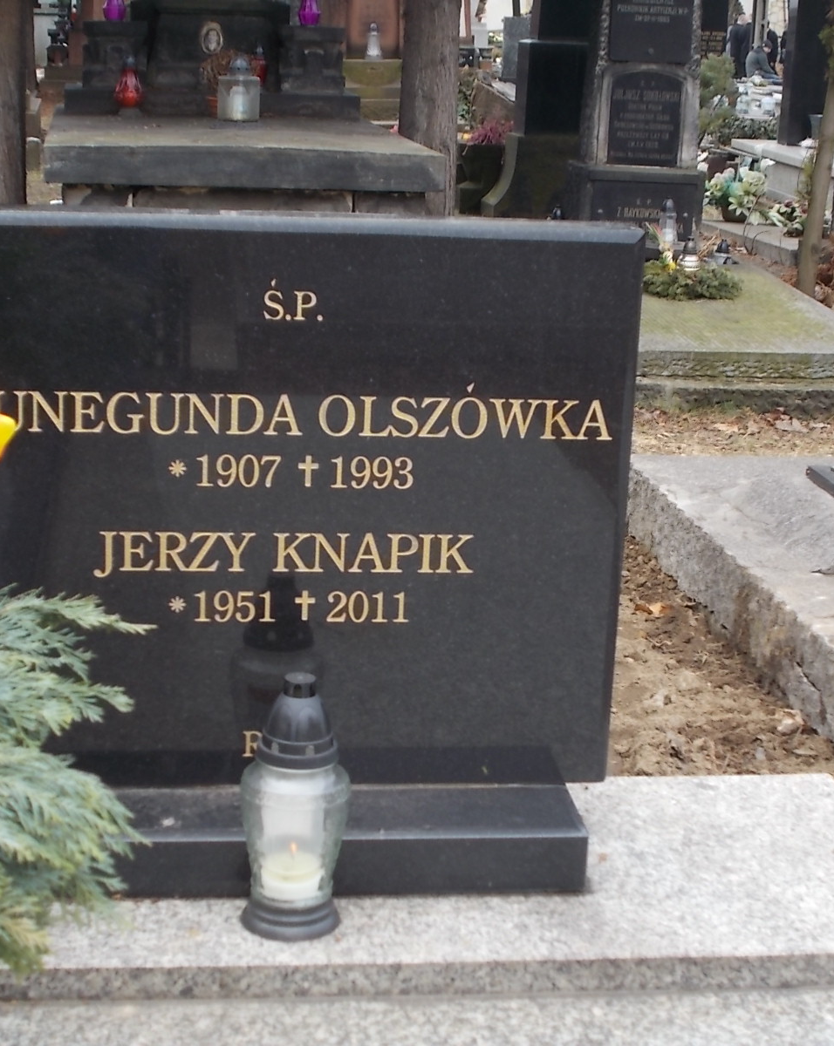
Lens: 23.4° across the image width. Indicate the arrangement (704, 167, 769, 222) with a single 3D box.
[{"bbox_3d":[1.505,-1.540,9.489,0.280,0.235,0.250,0,14,-8],"label":"arrangement"}]

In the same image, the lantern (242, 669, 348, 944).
[{"bbox_3d":[-0.130,0.290,2.113,0.115,0.270,0.115,1,14,-6],"label":"lantern"}]

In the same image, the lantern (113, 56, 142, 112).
[{"bbox_3d":[-1.016,-1.544,7.113,0.107,0.200,0.107,0,14,-9],"label":"lantern"}]

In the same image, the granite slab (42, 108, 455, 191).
[{"bbox_3d":[-0.612,-1.212,6.471,1.100,0.100,1.900,0,14,-9],"label":"granite slab"}]

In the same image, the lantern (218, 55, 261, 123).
[{"bbox_3d":[-0.618,-1.523,7.043,0.150,0.222,0.130,0,14,-9],"label":"lantern"}]

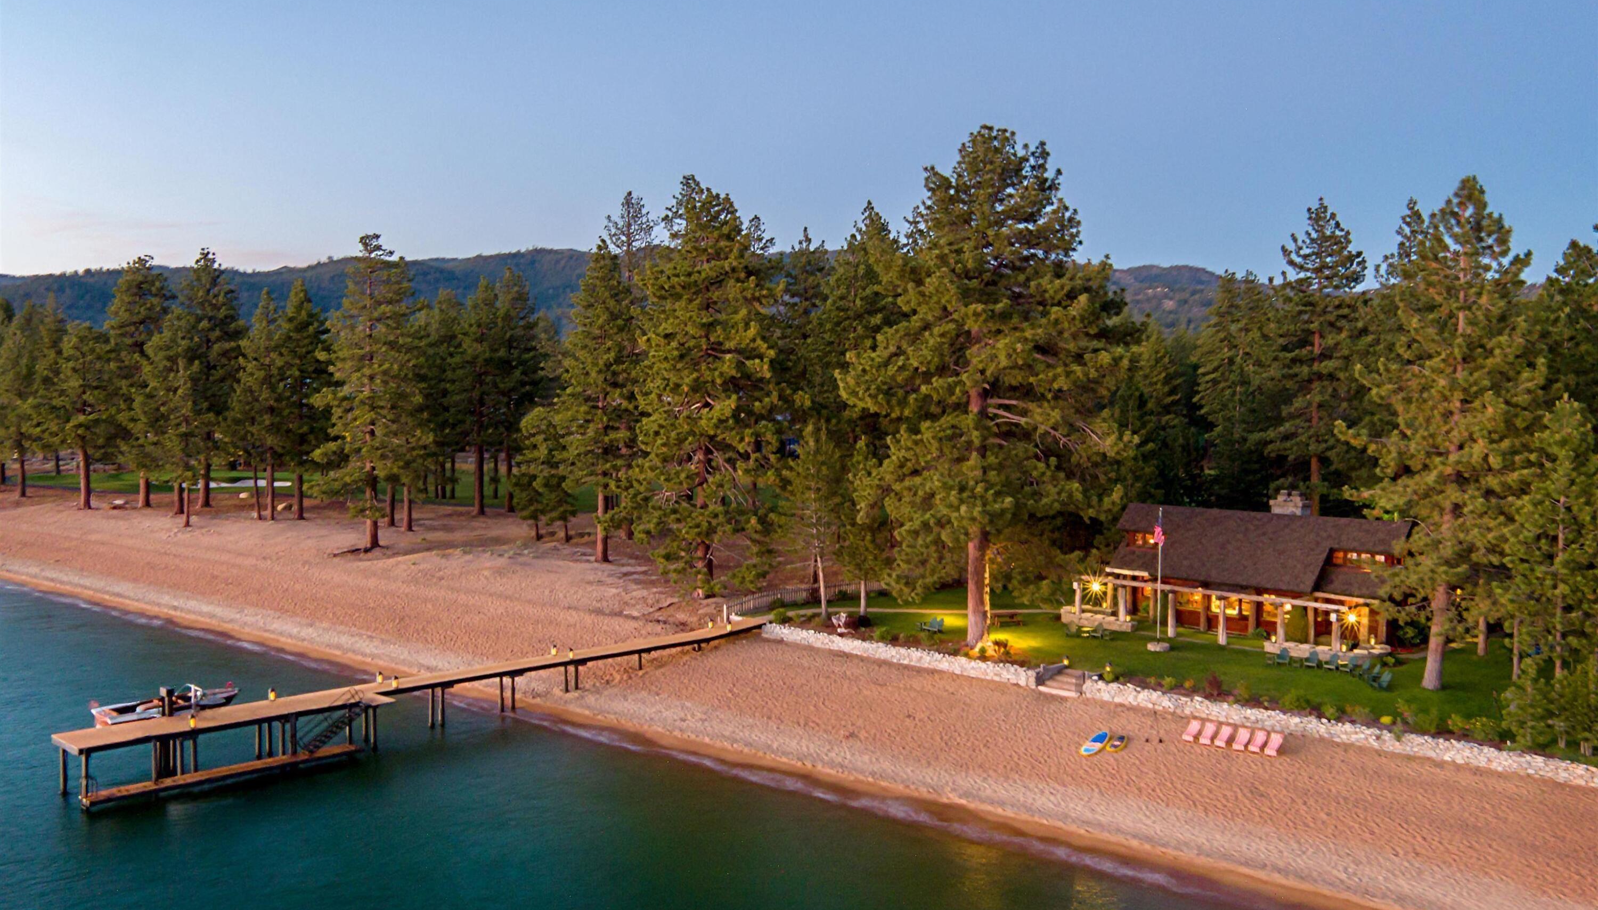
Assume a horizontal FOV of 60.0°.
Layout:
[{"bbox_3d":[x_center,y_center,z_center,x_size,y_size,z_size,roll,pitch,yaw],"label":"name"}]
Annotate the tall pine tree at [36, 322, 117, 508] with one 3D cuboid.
[{"bbox_3d":[-87.268,-4.658,167.573,9.527,22.361,9.527,-1,3,-27],"label":"tall pine tree"}]

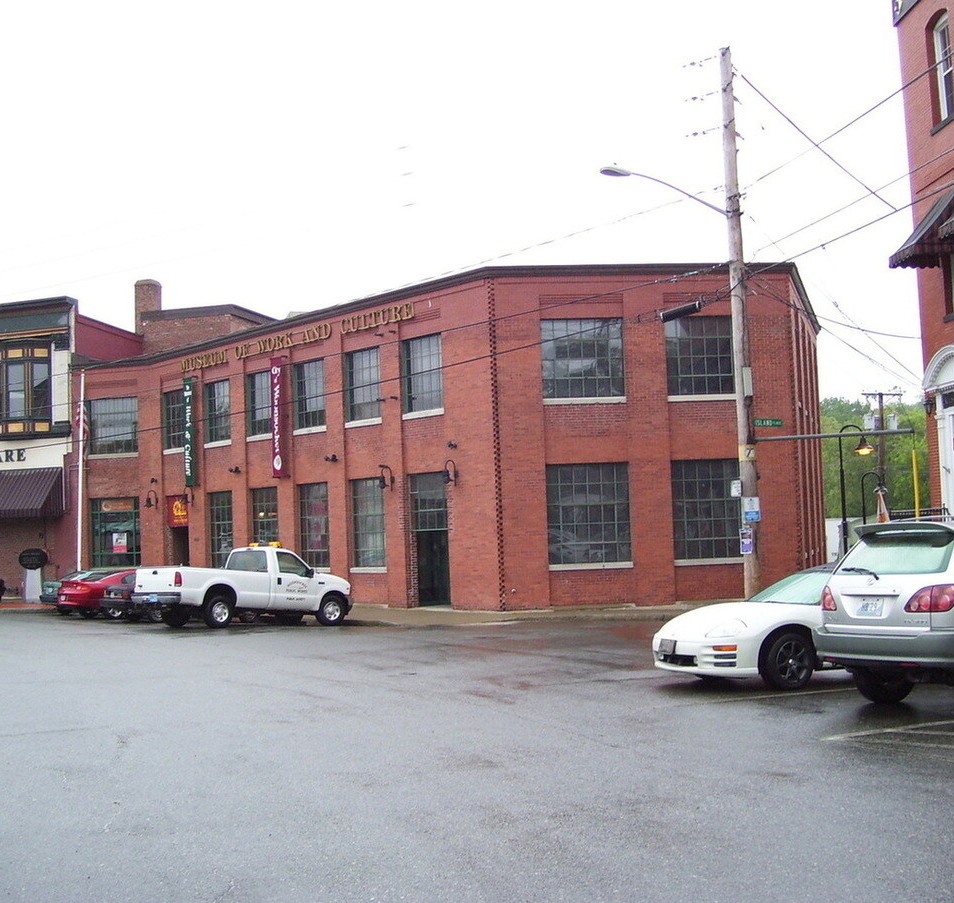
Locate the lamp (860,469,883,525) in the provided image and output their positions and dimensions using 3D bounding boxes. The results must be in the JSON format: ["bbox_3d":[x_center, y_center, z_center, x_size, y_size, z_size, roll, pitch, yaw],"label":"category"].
[{"bbox_3d":[14.361,2.973,44.847,0.900,4.450,0.470,-3,-4,19],"label":"lamp"}]

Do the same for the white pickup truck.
[{"bbox_3d":[-5.698,3.368,31.581,2.050,2.030,5.750,-6,-8,42],"label":"white pickup truck"}]

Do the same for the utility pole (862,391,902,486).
[{"bbox_3d":[25.273,2.007,76.615,2.500,11.200,0.700,-2,-4,0],"label":"utility pole"}]

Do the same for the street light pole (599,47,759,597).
[{"bbox_3d":[4.169,-2.521,25.672,3.130,11.970,0.600,-1,-4,-14],"label":"street light pole"}]

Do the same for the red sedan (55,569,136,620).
[{"bbox_3d":[-9.697,4.087,36.370,1.780,1.370,4.700,-6,-6,44],"label":"red sedan"}]

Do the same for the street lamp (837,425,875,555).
[{"bbox_3d":[9.496,1.562,30.847,0.900,4.450,0.470,-3,-4,19],"label":"street lamp"}]

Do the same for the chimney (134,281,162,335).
[{"bbox_3d":[-14.005,-6.151,53.300,0.970,2.350,0.700,-3,-4,18],"label":"chimney"}]

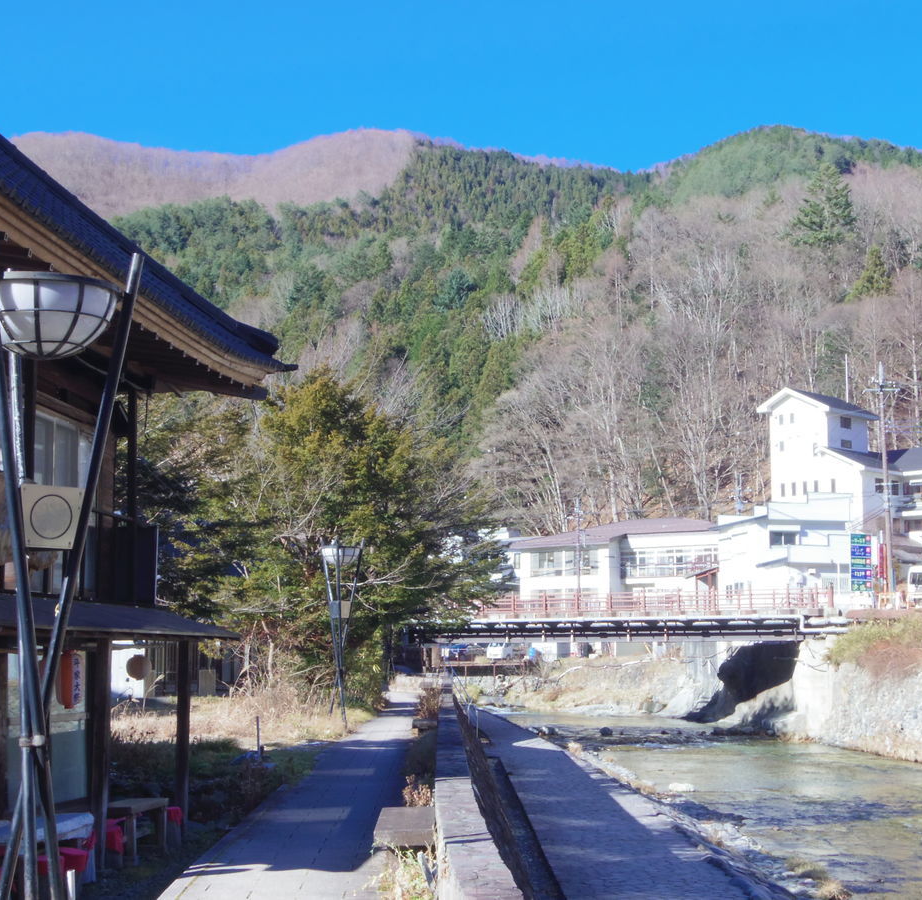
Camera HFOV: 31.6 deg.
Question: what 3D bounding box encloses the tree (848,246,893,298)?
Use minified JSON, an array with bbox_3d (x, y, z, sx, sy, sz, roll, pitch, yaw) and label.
[{"bbox_3d":[59.064,-25.169,235.000,6.400,9.000,6.400,0,-7,0],"label":"tree"}]

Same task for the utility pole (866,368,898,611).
[{"bbox_3d":[22.356,1.909,85.764,1.750,12.400,0.900,-1,-7,0],"label":"utility pole"}]

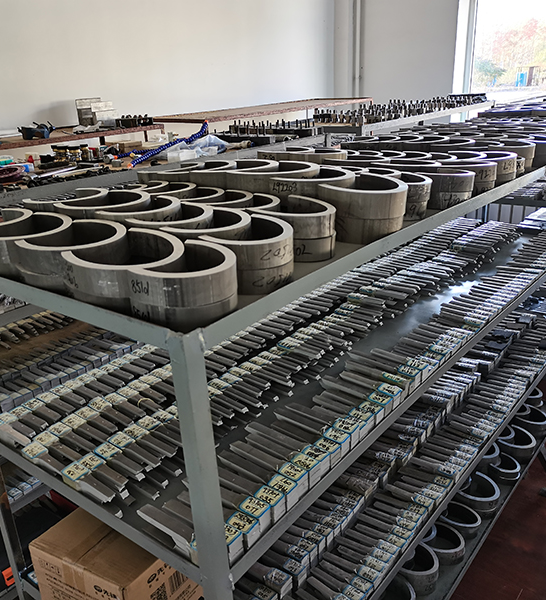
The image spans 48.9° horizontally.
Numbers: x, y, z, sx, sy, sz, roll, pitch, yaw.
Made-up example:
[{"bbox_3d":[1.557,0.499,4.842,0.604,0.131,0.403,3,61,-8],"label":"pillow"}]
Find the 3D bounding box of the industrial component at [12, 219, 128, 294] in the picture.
[{"bbox_3d":[-0.319,-0.070,1.002,0.178,0.079,0.190,8,23,28],"label":"industrial component"}]

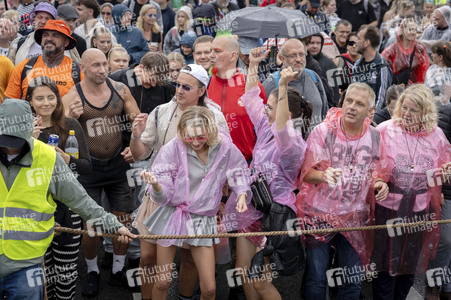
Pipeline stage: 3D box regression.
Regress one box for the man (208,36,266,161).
[{"bbox_3d":[0.078,0.129,5.752,0.530,1.840,0.380,8,18,27],"label":"man"}]

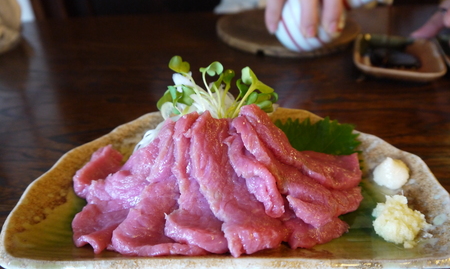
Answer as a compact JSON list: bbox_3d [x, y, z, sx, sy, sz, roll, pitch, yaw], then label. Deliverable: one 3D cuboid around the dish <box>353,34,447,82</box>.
[{"bbox_3d":[0.183,-0.078,0.388,0.086,0.021,0.093,11,37,15],"label":"dish"}]

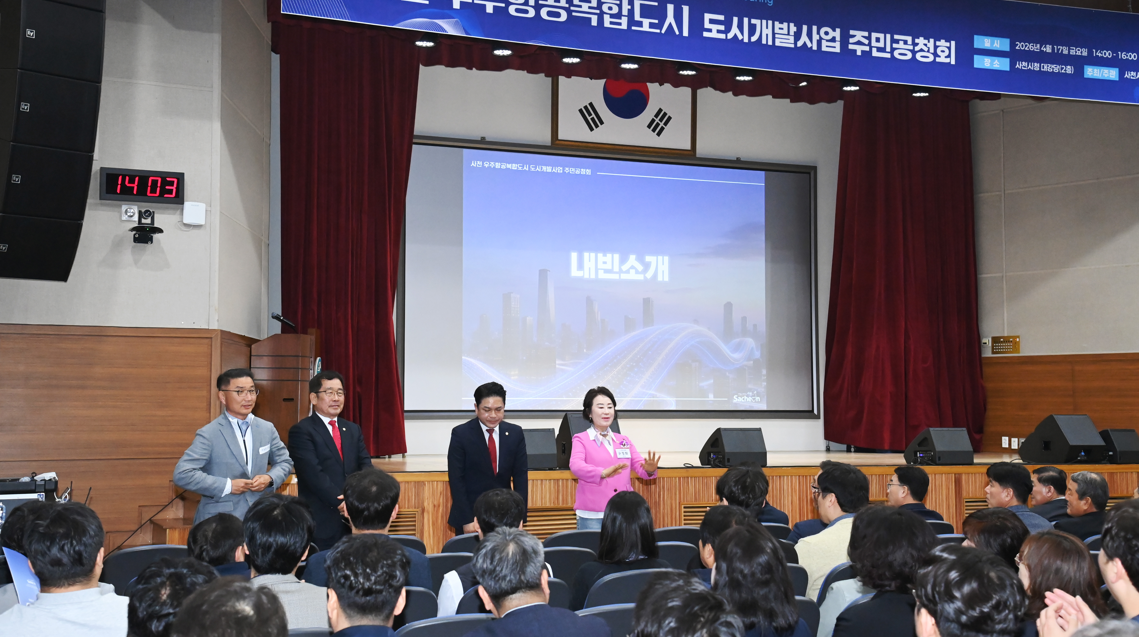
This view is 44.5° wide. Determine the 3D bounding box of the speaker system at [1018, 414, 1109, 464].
[{"bbox_3d":[4.792,1.167,13.555,0.487,0.457,0.638,2,-5,-29],"label":"speaker system"}]

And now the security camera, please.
[{"bbox_3d":[-3.075,-0.666,10.117,0.240,0.260,0.200,2,-4,-22],"label":"security camera"}]

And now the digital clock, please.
[{"bbox_3d":[-3.474,-1.069,11.324,0.654,0.258,0.080,2,-4,-21],"label":"digital clock"}]

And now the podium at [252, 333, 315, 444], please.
[{"bbox_3d":[-2.304,0.661,11.500,0.530,1.100,0.680,0,-4,0],"label":"podium"}]

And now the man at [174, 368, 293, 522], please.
[{"bbox_3d":[-1.794,1.129,7.389,0.550,1.729,0.370,2,-5,-29],"label":"man"}]

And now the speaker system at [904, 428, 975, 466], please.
[{"bbox_3d":[3.409,1.179,12.862,0.409,0.333,0.482,2,-4,-23],"label":"speaker system"}]

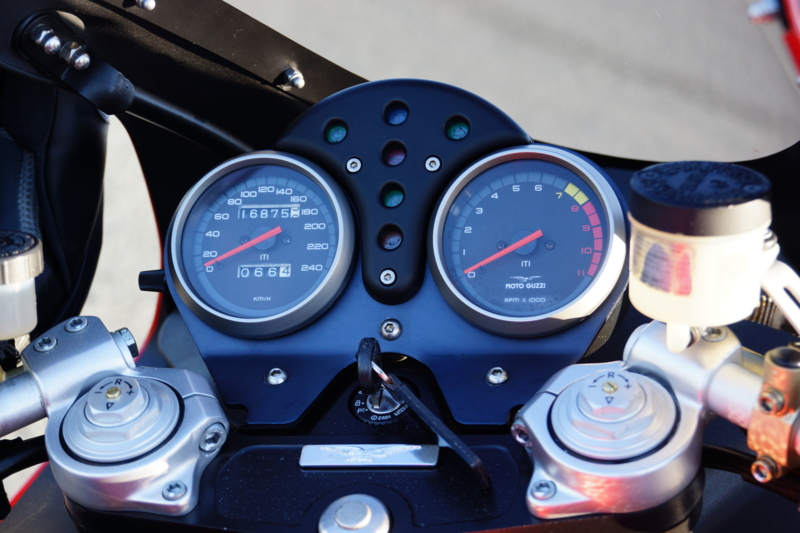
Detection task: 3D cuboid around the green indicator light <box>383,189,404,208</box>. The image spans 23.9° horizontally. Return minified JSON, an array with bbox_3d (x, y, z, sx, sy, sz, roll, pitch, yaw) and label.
[{"bbox_3d":[-0.003,-0.032,0.882,0.011,0.011,0.008,-2,-17,10],"label":"green indicator light"}]

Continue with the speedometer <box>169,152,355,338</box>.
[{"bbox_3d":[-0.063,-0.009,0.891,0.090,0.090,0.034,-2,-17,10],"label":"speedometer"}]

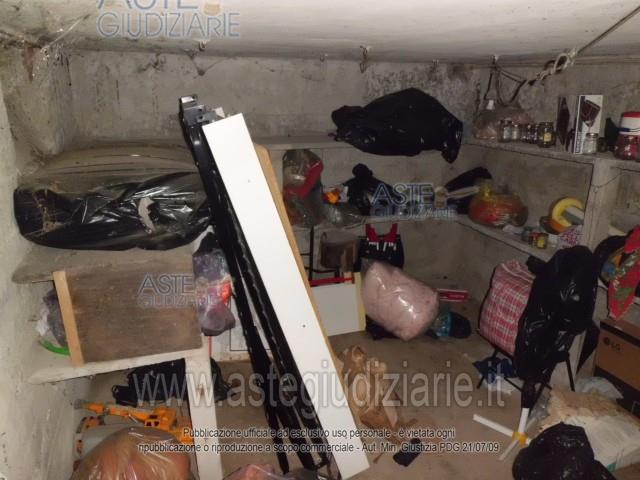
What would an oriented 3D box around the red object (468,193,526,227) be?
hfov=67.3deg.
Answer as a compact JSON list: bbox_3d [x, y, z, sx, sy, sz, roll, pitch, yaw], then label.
[{"bbox_3d":[1.086,-0.205,2.949,0.310,0.165,0.240,5,18,21],"label":"red object"}]

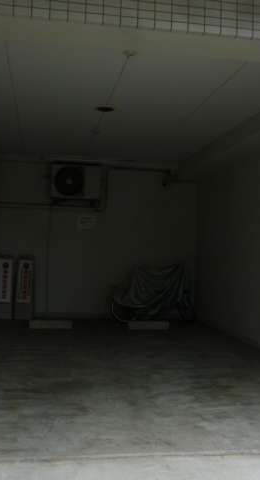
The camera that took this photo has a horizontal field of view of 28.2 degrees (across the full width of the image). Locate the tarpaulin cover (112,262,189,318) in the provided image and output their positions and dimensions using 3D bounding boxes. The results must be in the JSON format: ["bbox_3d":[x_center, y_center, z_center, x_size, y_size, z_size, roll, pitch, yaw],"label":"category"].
[{"bbox_3d":[0.372,0.824,8.197,1.370,0.970,0.500,2,-2,-10],"label":"tarpaulin cover"}]

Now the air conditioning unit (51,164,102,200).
[{"bbox_3d":[-0.855,-0.892,8.161,0.775,0.540,0.290,2,-2,-10],"label":"air conditioning unit"}]

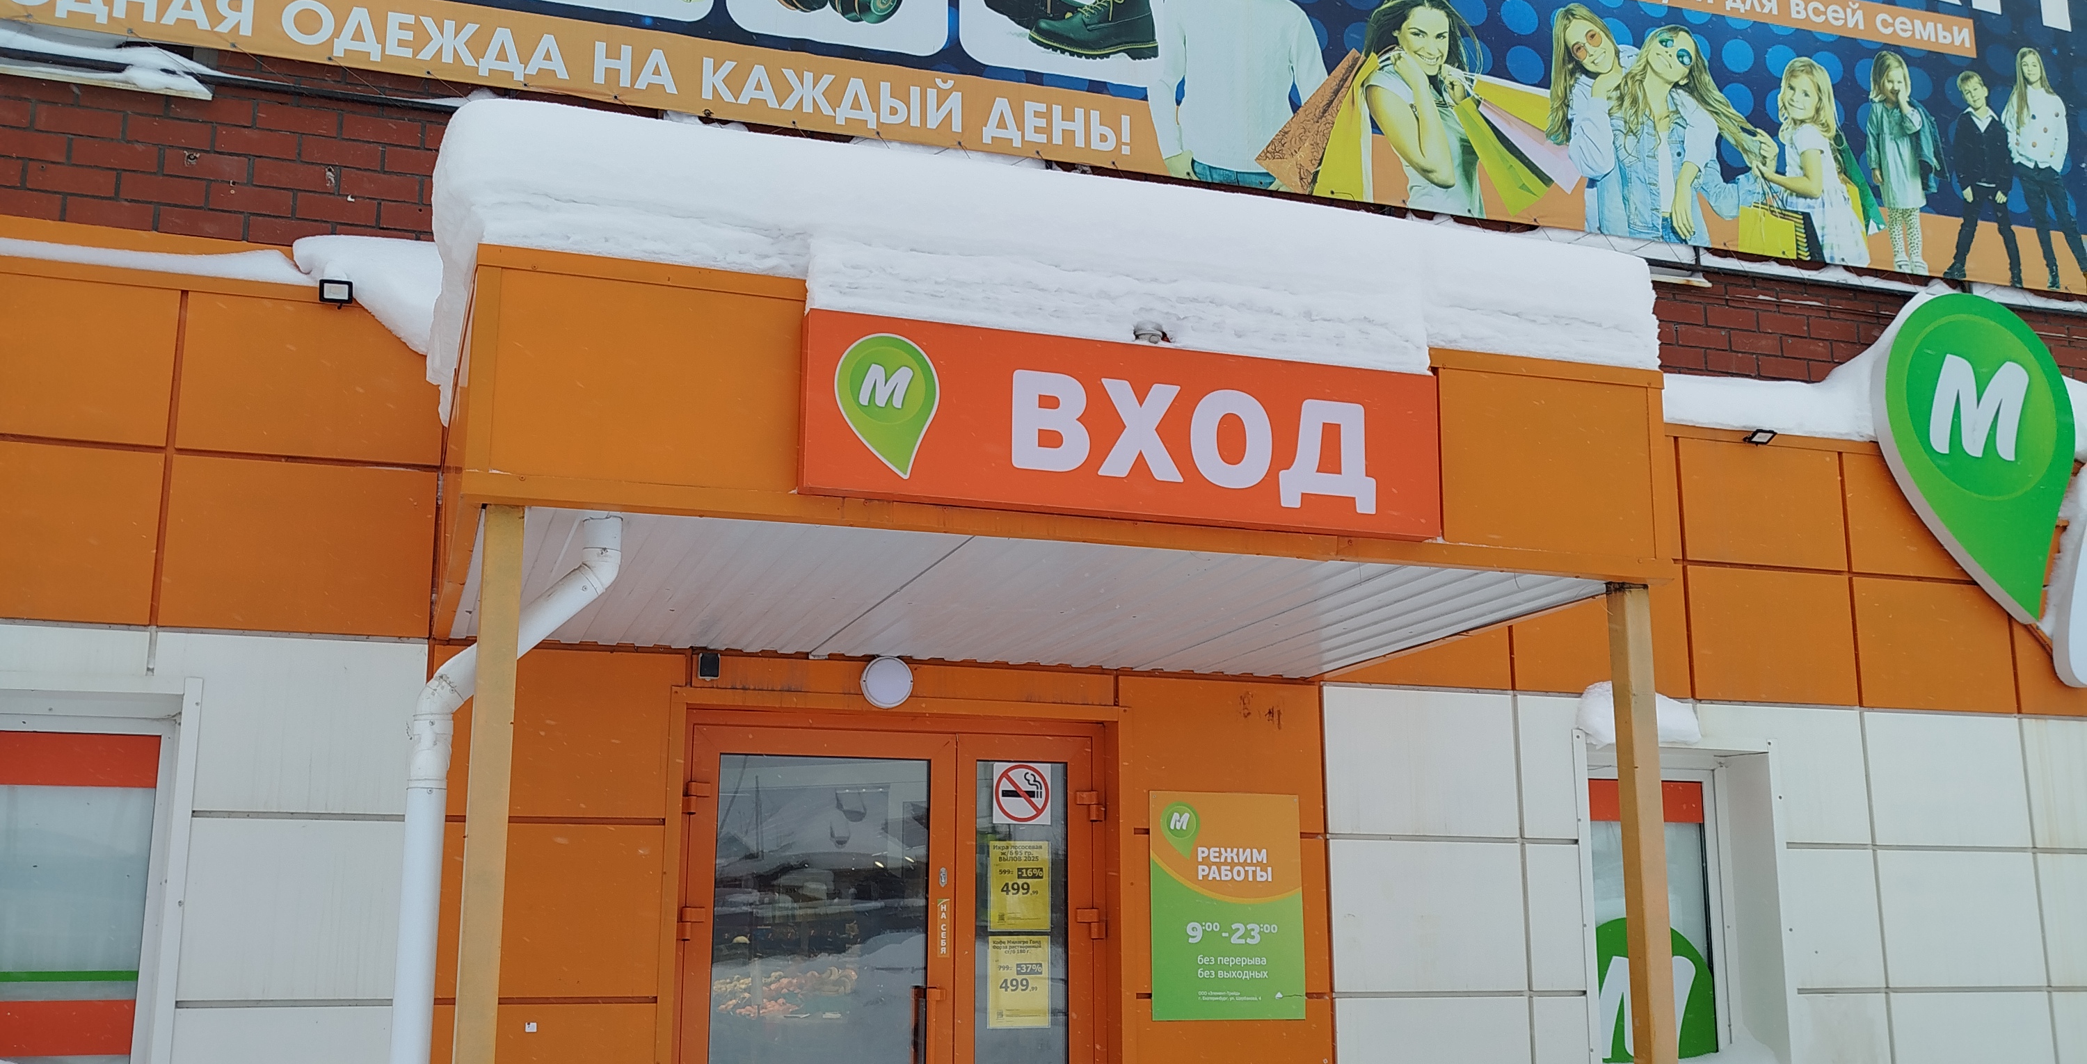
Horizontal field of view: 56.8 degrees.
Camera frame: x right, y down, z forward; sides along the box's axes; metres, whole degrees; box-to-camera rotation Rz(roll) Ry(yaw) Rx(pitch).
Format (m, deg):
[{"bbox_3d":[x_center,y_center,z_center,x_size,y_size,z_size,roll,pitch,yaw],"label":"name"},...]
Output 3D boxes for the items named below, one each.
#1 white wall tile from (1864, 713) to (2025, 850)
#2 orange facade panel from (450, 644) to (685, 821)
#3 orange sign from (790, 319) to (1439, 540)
[{"bbox_3d":[3.570,0.983,7.622,0.773,0.524,0.035,4,-13,-18],"label":"white wall tile"},{"bbox_3d":[-1.504,0.627,5.970,0.779,0.518,0.040,4,-13,-18],"label":"orange facade panel"},{"bbox_3d":[0.211,-0.233,4.566,1.571,0.418,0.085,4,-13,-18],"label":"orange sign"}]

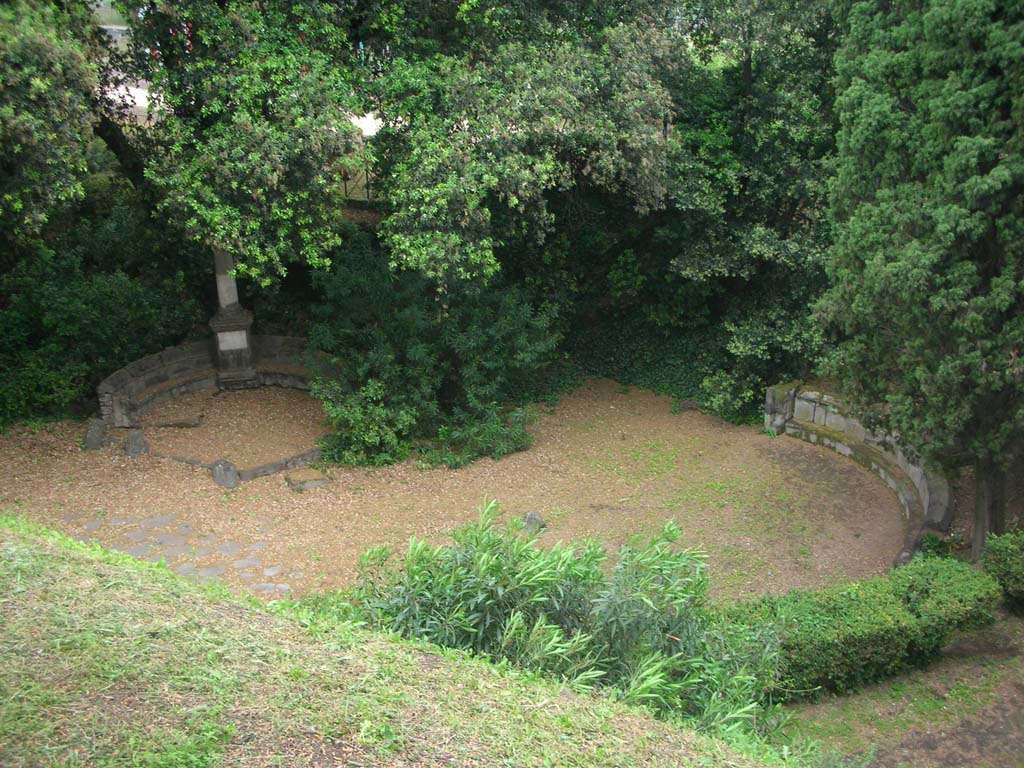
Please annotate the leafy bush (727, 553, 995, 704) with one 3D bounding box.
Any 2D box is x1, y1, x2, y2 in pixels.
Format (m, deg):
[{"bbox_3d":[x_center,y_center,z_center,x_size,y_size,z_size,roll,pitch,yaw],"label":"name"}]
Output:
[{"bbox_3d":[5.562,3.869,16.699,4.429,0.876,1.494,-7,21,-19],"label":"leafy bush"}]

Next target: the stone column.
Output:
[{"bbox_3d":[-7.674,-2.050,27.994,1.133,4.275,1.133,-6,21,-17],"label":"stone column"}]

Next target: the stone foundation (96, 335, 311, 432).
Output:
[{"bbox_3d":[-7.313,-0.180,27.447,6.489,1.133,3.399,-6,21,-17],"label":"stone foundation"}]

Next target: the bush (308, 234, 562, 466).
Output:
[{"bbox_3d":[-1.730,-1.085,24.815,5.562,4.635,4.120,0,20,0],"label":"bush"}]

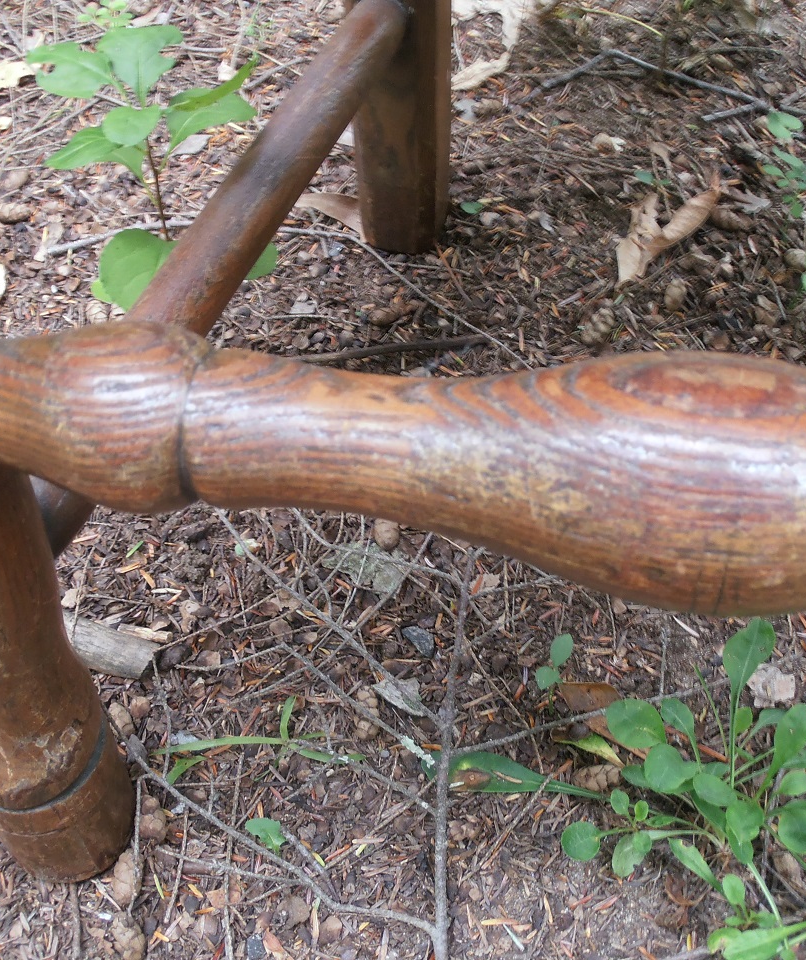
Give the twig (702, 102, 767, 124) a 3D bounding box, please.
[{"bbox_3d":[0.205,-0.227,0.755,0.048,0.006,0.007,-19,47,-18],"label":"twig"}]

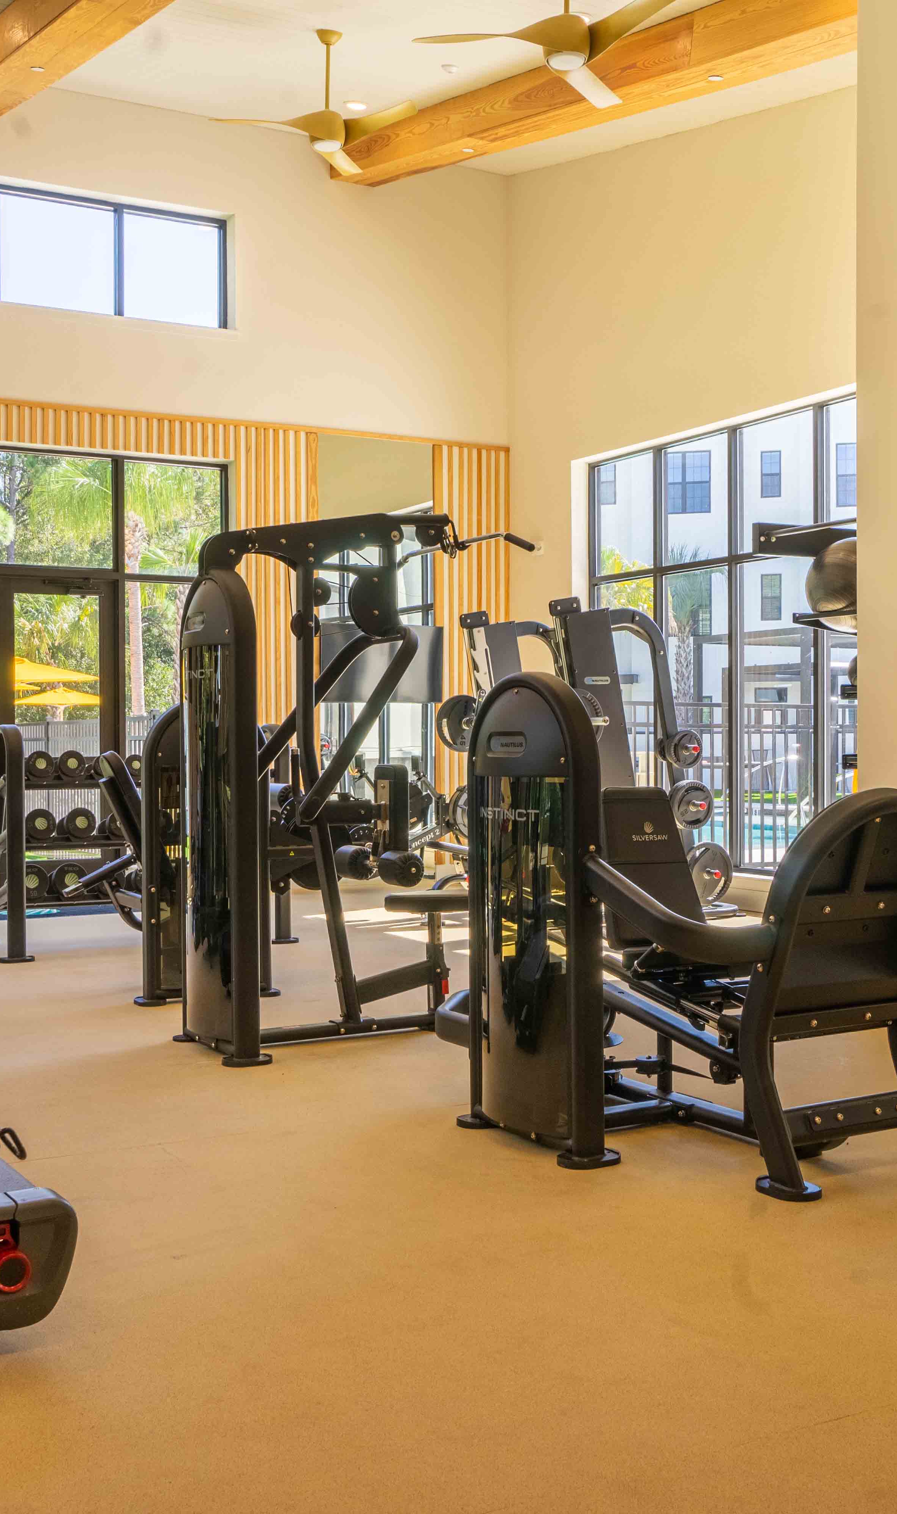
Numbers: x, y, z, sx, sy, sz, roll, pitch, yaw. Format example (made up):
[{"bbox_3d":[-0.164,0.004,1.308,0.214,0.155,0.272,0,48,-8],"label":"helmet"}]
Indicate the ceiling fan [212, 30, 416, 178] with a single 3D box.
[{"bbox_3d":[-0.791,-4.207,10.394,1.380,0.780,1.360,0,1,12],"label":"ceiling fan"}]

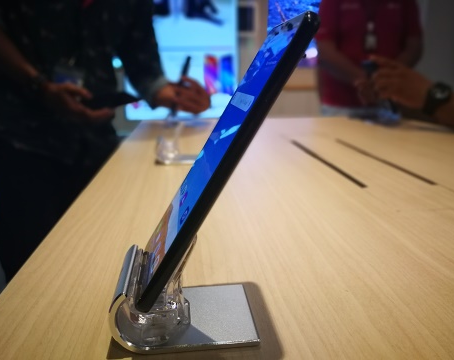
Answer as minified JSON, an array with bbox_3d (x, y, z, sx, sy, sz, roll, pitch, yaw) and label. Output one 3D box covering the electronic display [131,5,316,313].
[{"bbox_3d":[-0.006,-0.012,0.205,0.008,0.157,0.073,28,11,-13],"label":"electronic display"}]

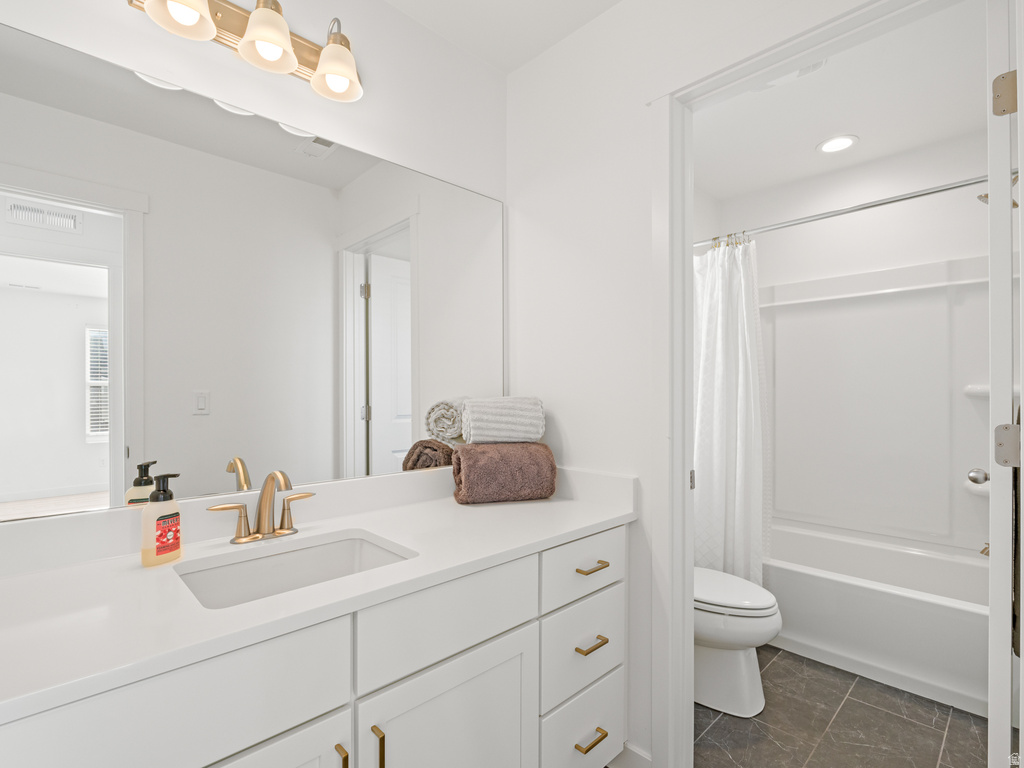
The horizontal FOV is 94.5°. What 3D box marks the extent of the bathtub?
[{"bbox_3d":[1.658,1.056,2.443,0.760,0.430,1.520,1,-1,-45],"label":"bathtub"}]

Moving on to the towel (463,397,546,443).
[{"bbox_3d":[-0.033,0.131,1.635,0.260,0.155,0.160,0,-1,-16],"label":"towel"}]

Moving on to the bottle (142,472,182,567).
[{"bbox_3d":[-0.731,0.282,0.995,0.060,0.182,0.070,0,-1,13],"label":"bottle"}]

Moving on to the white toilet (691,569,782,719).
[{"bbox_3d":[0.757,0.894,2.039,0.430,0.740,0.730,1,-1,-42],"label":"white toilet"}]

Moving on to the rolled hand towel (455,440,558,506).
[{"bbox_3d":[-0.031,0.296,1.590,0.310,0.175,0.200,0,-1,-16],"label":"rolled hand towel"}]

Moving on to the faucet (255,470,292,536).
[{"bbox_3d":[-0.574,0.292,1.145,0.050,0.166,0.140,1,-1,-42],"label":"faucet"}]

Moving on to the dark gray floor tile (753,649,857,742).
[{"bbox_3d":[1.181,1.270,1.954,0.600,0.010,0.300,1,-1,-42],"label":"dark gray floor tile"}]

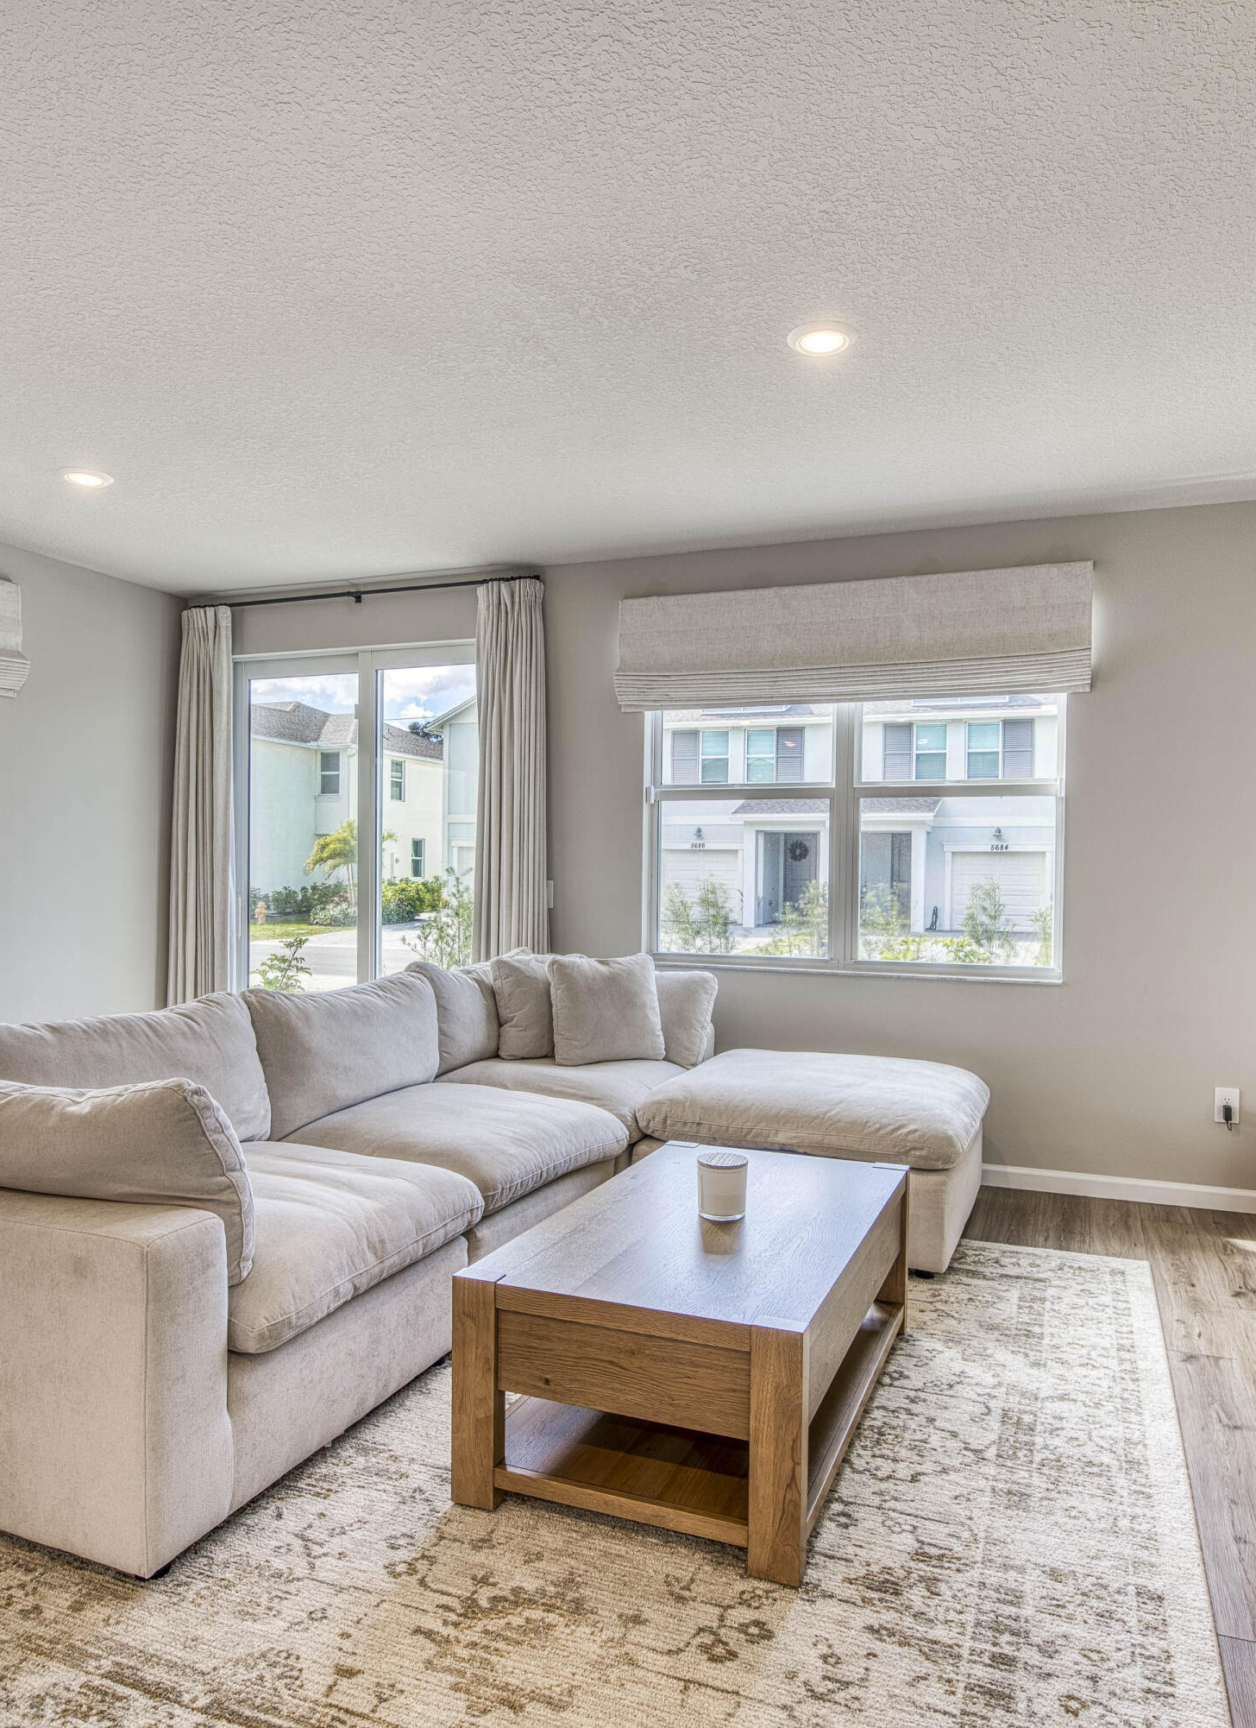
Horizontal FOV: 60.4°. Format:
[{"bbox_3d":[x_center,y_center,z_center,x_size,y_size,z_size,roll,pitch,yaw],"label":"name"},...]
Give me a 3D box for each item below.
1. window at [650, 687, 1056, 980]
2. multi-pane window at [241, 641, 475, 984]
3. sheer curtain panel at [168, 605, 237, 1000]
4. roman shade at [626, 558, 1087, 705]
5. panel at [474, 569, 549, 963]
[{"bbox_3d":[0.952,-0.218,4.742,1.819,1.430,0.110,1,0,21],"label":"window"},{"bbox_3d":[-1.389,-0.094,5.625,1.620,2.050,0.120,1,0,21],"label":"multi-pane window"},{"bbox_3d":[-2.324,-0.050,5.847,0.433,2.643,0.130,1,0,21],"label":"sheer curtain panel"},{"bbox_3d":[0.904,-0.950,4.665,2.033,0.524,0.110,1,0,21],"label":"roman shade"},{"bbox_3d":[-0.570,-0.025,5.180,0.370,2.640,0.130,1,0,21],"label":"panel"}]

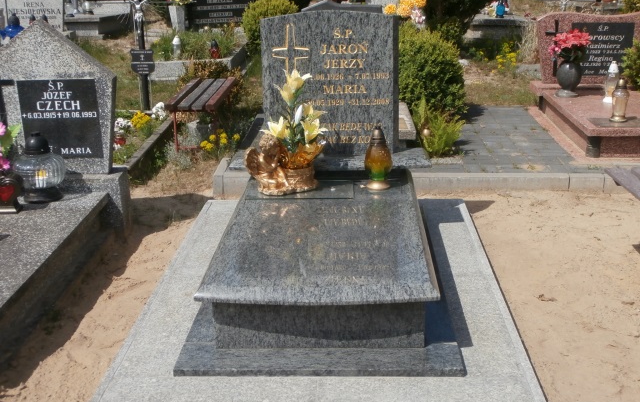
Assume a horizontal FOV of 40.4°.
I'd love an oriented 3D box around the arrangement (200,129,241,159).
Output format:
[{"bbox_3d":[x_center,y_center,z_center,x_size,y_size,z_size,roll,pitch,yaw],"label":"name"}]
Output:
[{"bbox_3d":[-0.686,-0.389,5.991,0.277,0.211,0.213,-1,16,3],"label":"arrangement"}]

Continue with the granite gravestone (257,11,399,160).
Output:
[{"bbox_3d":[0.052,-0.621,4.563,0.695,0.758,0.099,-1,16,3],"label":"granite gravestone"}]

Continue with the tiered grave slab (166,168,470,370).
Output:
[{"bbox_3d":[0.034,0.230,3.822,1.004,0.248,1.803,-1,16,3],"label":"tiered grave slab"}]

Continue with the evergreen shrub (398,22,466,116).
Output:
[{"bbox_3d":[0.810,-0.980,6.712,0.653,0.769,0.653,-1,16,3],"label":"evergreen shrub"}]

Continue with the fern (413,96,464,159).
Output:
[{"bbox_3d":[0.787,-0.494,5.774,0.344,0.364,0.344,-1,16,3],"label":"fern"}]

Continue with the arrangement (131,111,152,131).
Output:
[{"bbox_3d":[-1.382,-0.611,6.728,0.172,0.165,0.156,-1,16,3],"label":"arrangement"}]

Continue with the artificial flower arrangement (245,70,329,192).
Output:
[{"bbox_3d":[-0.172,-0.349,4.319,0.409,0.607,0.241,-1,16,3],"label":"artificial flower arrangement"}]

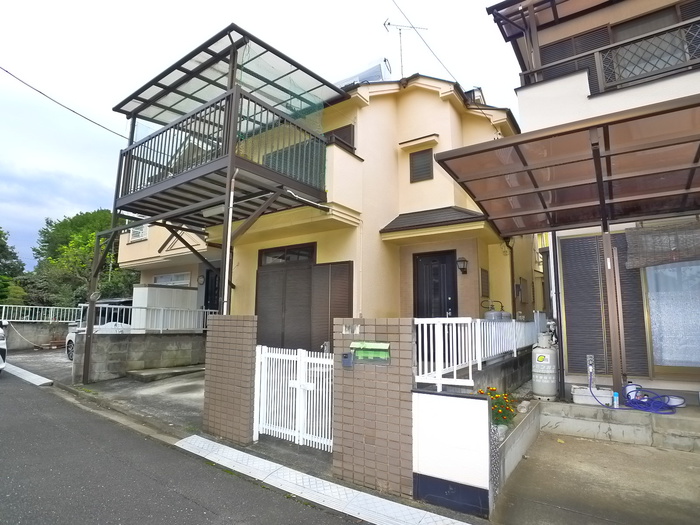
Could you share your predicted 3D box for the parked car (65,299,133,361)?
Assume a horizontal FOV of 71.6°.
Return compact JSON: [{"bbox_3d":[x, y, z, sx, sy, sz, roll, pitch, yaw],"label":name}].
[{"bbox_3d":[-6.046,1.875,13.177,3.600,1.650,1.550,-5,-10,38],"label":"parked car"}]

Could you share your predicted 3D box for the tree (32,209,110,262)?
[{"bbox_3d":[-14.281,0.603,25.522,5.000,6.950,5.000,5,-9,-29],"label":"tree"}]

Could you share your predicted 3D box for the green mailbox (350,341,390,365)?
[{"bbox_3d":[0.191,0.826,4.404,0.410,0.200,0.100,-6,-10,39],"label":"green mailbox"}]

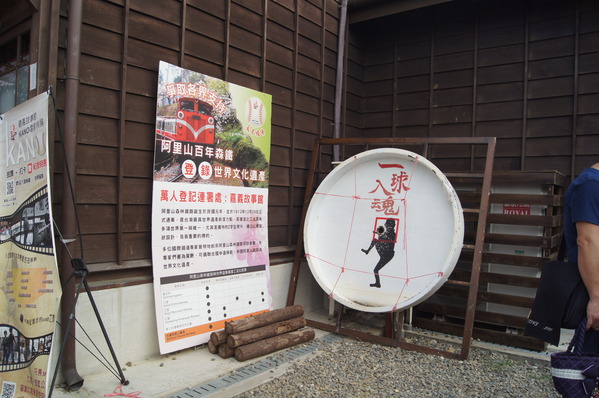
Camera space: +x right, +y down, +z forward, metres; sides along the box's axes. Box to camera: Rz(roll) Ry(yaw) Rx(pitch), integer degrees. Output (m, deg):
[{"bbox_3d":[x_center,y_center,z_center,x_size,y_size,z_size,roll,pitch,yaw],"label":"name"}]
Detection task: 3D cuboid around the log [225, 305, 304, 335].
[{"bbox_3d":[-0.245,0.933,3.496,0.095,0.095,0.760,3,1,42],"label":"log"}]

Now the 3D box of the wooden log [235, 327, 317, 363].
[{"bbox_3d":[-0.163,1.097,3.401,0.102,0.102,0.737,3,1,44],"label":"wooden log"}]

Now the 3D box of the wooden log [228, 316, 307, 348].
[{"bbox_3d":[-0.226,1.016,3.436,0.091,0.091,0.745,3,1,43],"label":"wooden log"}]

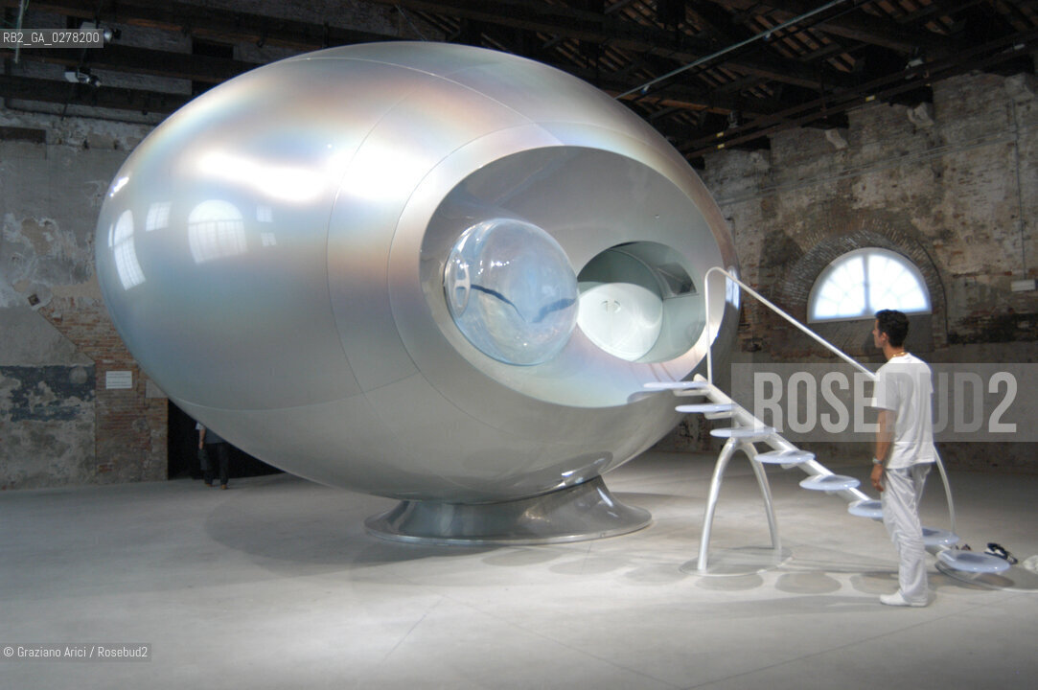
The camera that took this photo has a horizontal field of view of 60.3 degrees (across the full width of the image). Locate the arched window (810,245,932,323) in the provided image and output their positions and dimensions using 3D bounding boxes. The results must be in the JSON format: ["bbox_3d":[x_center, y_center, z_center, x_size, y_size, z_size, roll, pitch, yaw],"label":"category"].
[{"bbox_3d":[5.662,-1.015,14.637,0.150,1.153,2.228,1,-3,-36],"label":"arched window"}]

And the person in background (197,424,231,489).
[{"bbox_3d":[-4.439,1.313,12.974,0.480,1.500,0.320,0,-3,-20],"label":"person in background"}]

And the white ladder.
[{"bbox_3d":[2.253,0.482,6.552,2.650,2.300,1.050,-3,-3,29],"label":"white ladder"}]

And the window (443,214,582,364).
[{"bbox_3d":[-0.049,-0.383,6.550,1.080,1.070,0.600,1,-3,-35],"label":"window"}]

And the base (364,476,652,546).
[{"bbox_3d":[-0.139,1.572,9.120,2.856,0.460,2.856,-1,-3,0],"label":"base"}]

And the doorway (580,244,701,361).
[{"bbox_3d":[0.986,-0.351,7.350,1.250,1.020,0.300,0,-3,-32],"label":"doorway"}]

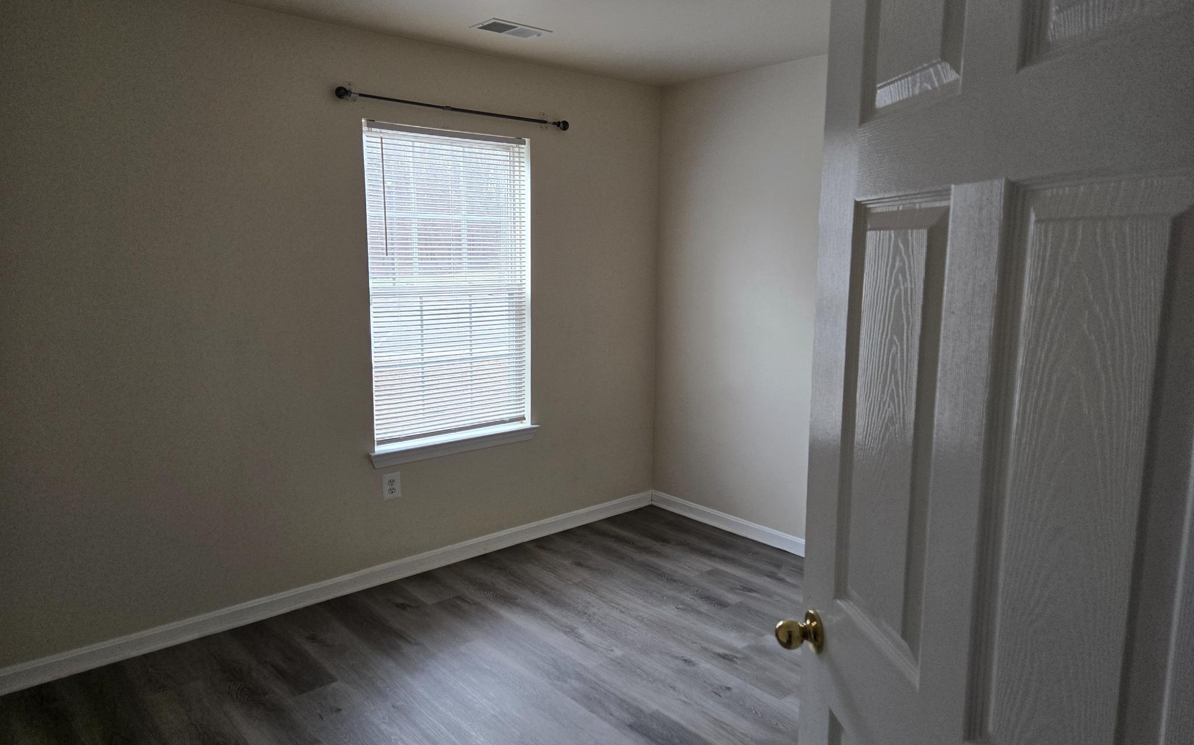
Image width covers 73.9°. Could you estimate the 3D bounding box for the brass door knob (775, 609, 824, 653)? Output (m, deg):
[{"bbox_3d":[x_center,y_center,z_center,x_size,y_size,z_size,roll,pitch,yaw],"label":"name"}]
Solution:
[{"bbox_3d":[0.318,0.416,1.266,0.066,0.066,0.066,-1,9,-6],"label":"brass door knob"}]

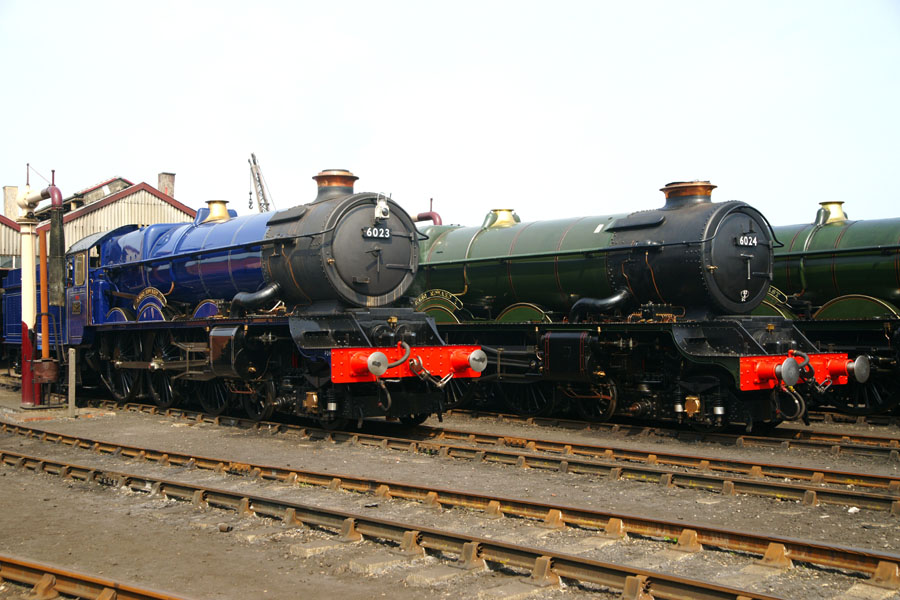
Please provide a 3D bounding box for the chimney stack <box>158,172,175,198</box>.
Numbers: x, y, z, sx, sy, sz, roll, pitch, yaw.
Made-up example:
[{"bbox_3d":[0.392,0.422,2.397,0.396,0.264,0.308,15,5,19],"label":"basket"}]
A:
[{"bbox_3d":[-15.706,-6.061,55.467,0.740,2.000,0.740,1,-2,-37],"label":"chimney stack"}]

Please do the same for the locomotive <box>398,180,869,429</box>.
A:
[{"bbox_3d":[1.562,0.225,19.706,2.720,4.000,13.100,1,-2,-36],"label":"locomotive"}]

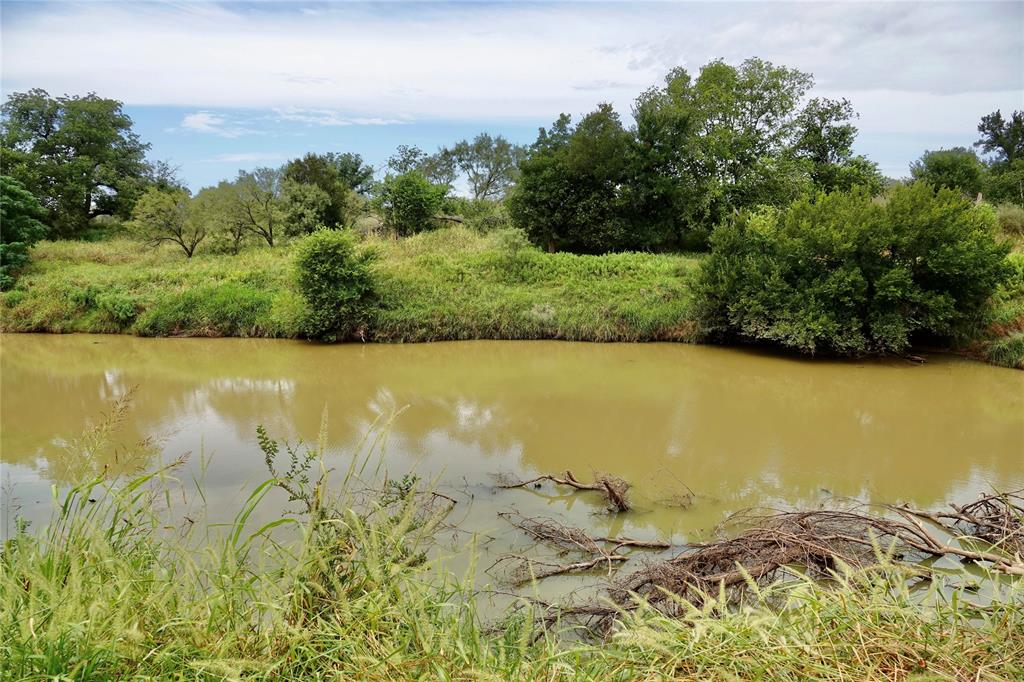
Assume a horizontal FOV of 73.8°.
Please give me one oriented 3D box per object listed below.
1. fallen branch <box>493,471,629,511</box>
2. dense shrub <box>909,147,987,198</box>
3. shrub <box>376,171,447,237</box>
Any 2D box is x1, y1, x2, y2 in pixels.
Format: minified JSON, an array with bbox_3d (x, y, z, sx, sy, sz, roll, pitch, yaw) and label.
[{"bbox_3d":[0.611,1.691,7.913,1.550,0.370,0.600,3,10,15],"label":"fallen branch"},{"bbox_3d":[24.260,-9.038,38.014,4.340,3.470,3.900,6,12,31],"label":"dense shrub"},{"bbox_3d":[-4.189,-5.699,28.444,2.920,2.740,2.630,-1,10,-8],"label":"shrub"}]

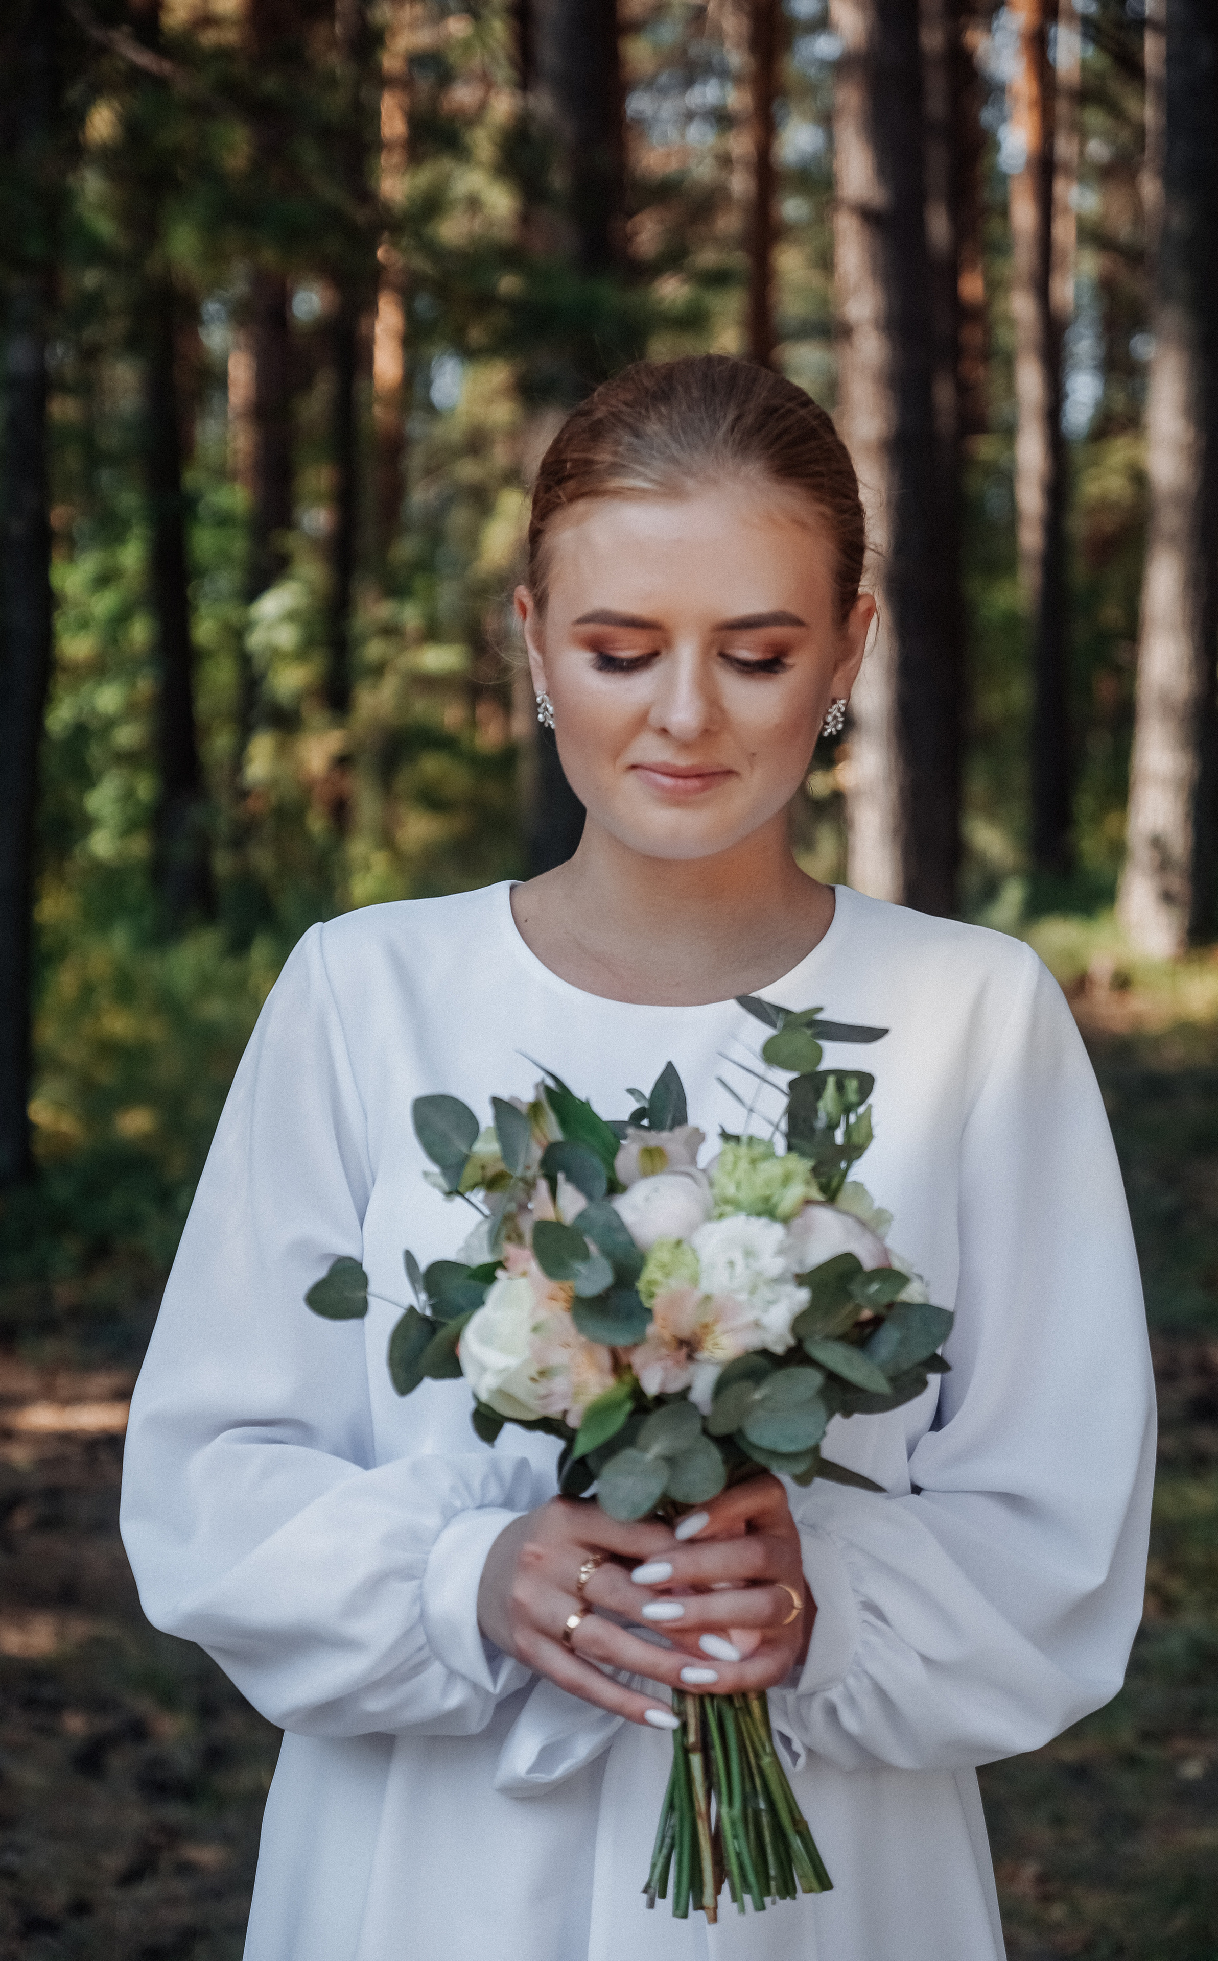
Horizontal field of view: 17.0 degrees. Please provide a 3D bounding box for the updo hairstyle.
[{"bbox_3d":[0.043,-0.218,2.000,0.165,0.180,0.210,1,15,4],"label":"updo hairstyle"}]

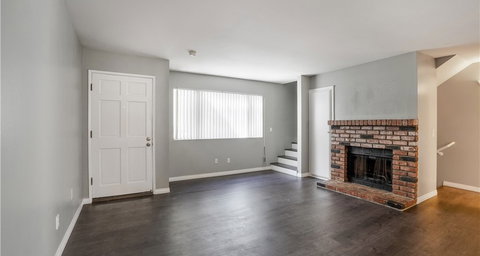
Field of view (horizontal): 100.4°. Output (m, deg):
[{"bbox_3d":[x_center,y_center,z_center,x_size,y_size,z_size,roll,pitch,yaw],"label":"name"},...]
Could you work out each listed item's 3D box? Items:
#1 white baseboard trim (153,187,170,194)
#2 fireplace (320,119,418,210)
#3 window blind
[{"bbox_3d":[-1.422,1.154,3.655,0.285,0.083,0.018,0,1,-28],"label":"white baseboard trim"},{"bbox_3d":[2.130,0.530,3.540,0.500,1.330,1.370,0,1,-33],"label":"fireplace"},{"bbox_3d":[-0.424,-0.294,4.950,2.330,1.140,0.080,0,1,-27],"label":"window blind"}]

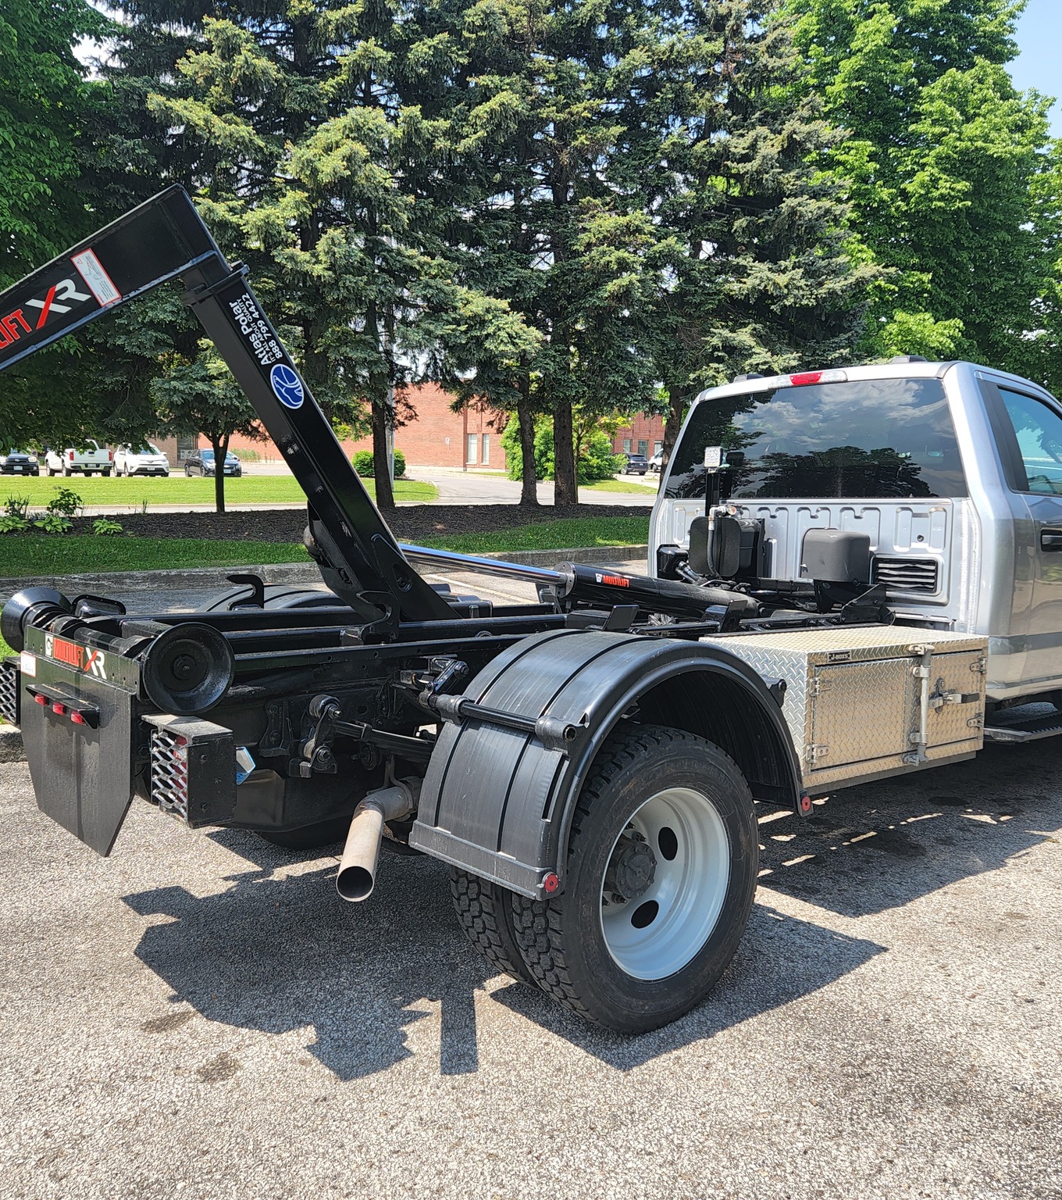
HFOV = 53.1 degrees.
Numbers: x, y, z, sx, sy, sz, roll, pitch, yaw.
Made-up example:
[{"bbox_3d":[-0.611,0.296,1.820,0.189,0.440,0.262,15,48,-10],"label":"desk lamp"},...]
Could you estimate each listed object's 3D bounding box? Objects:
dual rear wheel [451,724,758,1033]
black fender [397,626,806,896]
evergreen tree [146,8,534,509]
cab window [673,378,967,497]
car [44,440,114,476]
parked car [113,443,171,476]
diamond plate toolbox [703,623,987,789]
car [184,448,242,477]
[{"bbox_3d":[0.230,0.750,3.082,0.810,0.810,0.490,-5,7,-40],"label":"dual rear wheel"},{"bbox_3d":[0.231,0.387,3.065,1.060,0.610,0.620,-5,7,-40],"label":"black fender"},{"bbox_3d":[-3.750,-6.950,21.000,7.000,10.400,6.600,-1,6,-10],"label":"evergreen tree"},{"bbox_3d":[1.303,-0.741,5.079,0.080,0.520,1.700,3,2,-40],"label":"cab window"},{"bbox_3d":[-20.000,-6.189,47.000,1.900,1.790,5.400,-4,8,-32],"label":"car"},{"bbox_3d":[-18.700,-6.680,50.600,1.840,1.690,4.580,-4,8,-32],"label":"parked car"},{"bbox_3d":[1.200,0.363,3.994,1.205,0.445,0.450,-1,5,-40],"label":"diamond plate toolbox"},{"bbox_3d":[-15.750,-6.728,52.500,1.780,1.480,4.500,-4,7,-31],"label":"car"}]

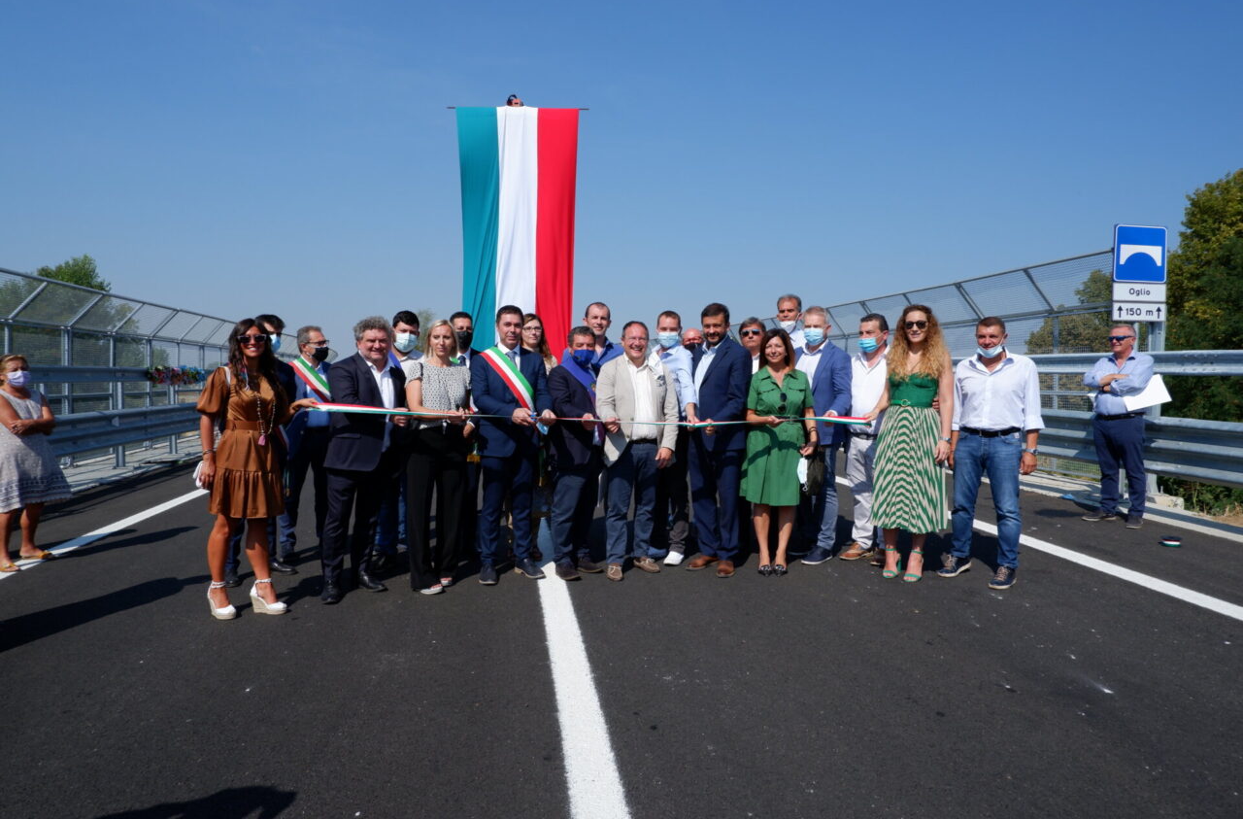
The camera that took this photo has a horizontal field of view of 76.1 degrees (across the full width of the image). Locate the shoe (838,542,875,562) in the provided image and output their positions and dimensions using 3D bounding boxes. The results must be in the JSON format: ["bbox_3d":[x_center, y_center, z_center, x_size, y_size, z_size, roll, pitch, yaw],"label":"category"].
[{"bbox_3d":[1.730,1.024,5.827,0.300,0.120,0.110,-2,4,-31],"label":"shoe"}]

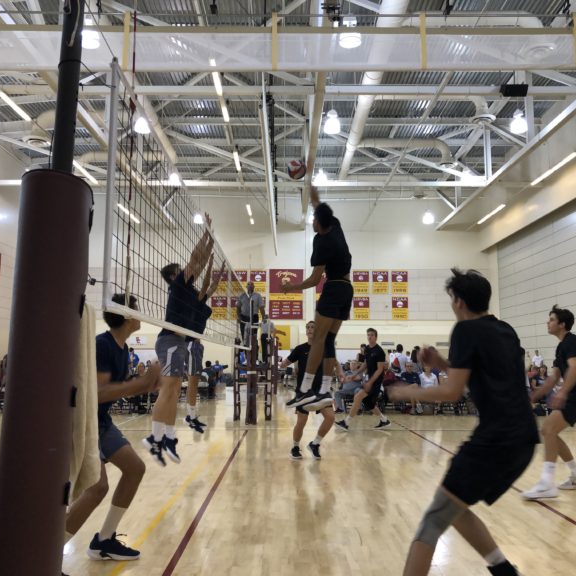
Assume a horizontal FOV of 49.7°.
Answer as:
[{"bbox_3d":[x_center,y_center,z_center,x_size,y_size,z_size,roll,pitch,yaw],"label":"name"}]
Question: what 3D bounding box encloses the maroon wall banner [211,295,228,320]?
[{"bbox_3d":[-4.487,1.319,41.017,1.065,1.600,0.030,0,-7,0],"label":"maroon wall banner"}]

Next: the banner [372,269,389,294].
[{"bbox_3d":[6.157,-0.374,41.245,1.065,1.600,0.030,0,-7,0],"label":"banner"}]

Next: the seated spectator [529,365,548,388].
[{"bbox_3d":[6.260,2.490,15.330,0.520,1.180,0.820,0,-7,0],"label":"seated spectator"}]

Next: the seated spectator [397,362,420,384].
[{"bbox_3d":[3.015,2.435,15.179,0.520,1.235,0.820,0,-7,0],"label":"seated spectator"}]

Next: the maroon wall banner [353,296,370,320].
[{"bbox_3d":[4.786,1.329,40.338,1.039,1.524,0.050,0,-7,0],"label":"maroon wall banner"}]

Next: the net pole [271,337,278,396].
[{"bbox_3d":[-0.467,2.913,23.217,0.200,2.157,0.200,0,-7,0],"label":"net pole"}]

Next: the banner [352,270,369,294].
[{"bbox_3d":[4.881,-0.374,41.241,1.065,1.600,0.030,0,-7,0],"label":"banner"}]

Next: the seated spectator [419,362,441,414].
[{"bbox_3d":[3.492,2.463,15.326,0.520,1.220,0.820,0,-7,0],"label":"seated spectator"}]

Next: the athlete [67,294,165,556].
[{"bbox_3d":[-1.168,0.875,3.880,0.700,1.674,0.620,2,-7,-12],"label":"athlete"}]

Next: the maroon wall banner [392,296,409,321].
[{"bbox_3d":[7.287,1.330,40.346,1.040,1.524,0.050,0,-7,0],"label":"maroon wall banner"}]

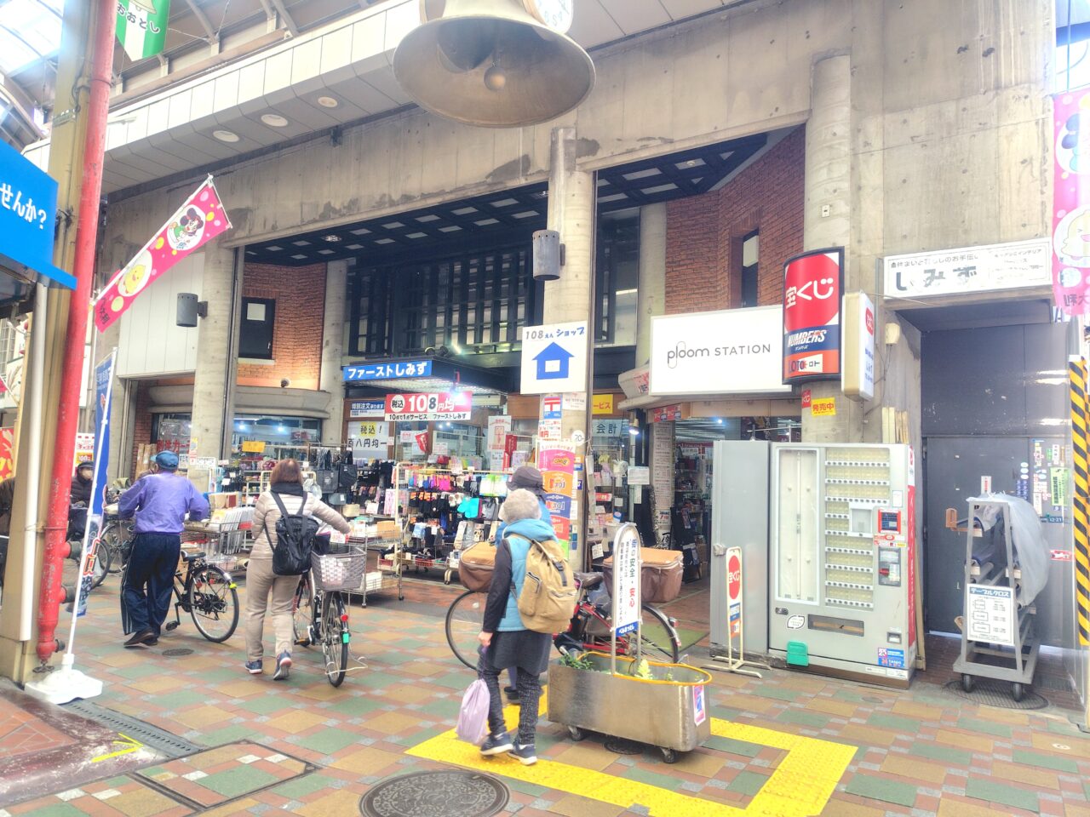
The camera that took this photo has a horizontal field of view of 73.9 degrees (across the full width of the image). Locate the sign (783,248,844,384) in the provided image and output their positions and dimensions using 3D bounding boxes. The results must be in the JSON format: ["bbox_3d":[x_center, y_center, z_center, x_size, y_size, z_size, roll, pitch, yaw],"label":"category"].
[{"bbox_3d":[2.480,-0.861,6.750,0.250,1.170,0.620,6,-6,-39],"label":"sign"}]

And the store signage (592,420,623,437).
[{"bbox_3d":[0.849,0.266,9.822,0.460,0.240,0.040,-1,-6,32],"label":"store signage"}]

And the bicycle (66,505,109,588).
[{"bbox_3d":[-5.736,1.552,8.402,1.700,1.040,0.560,-1,-6,27],"label":"bicycle"}]

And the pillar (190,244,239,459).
[{"bbox_3d":[-5.424,-0.276,11.827,0.520,5.250,0.520,-1,-6,32],"label":"pillar"}]

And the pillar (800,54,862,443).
[{"bbox_3d":[2.867,-0.615,7.225,0.520,5.740,0.520,-1,-6,31],"label":"pillar"}]

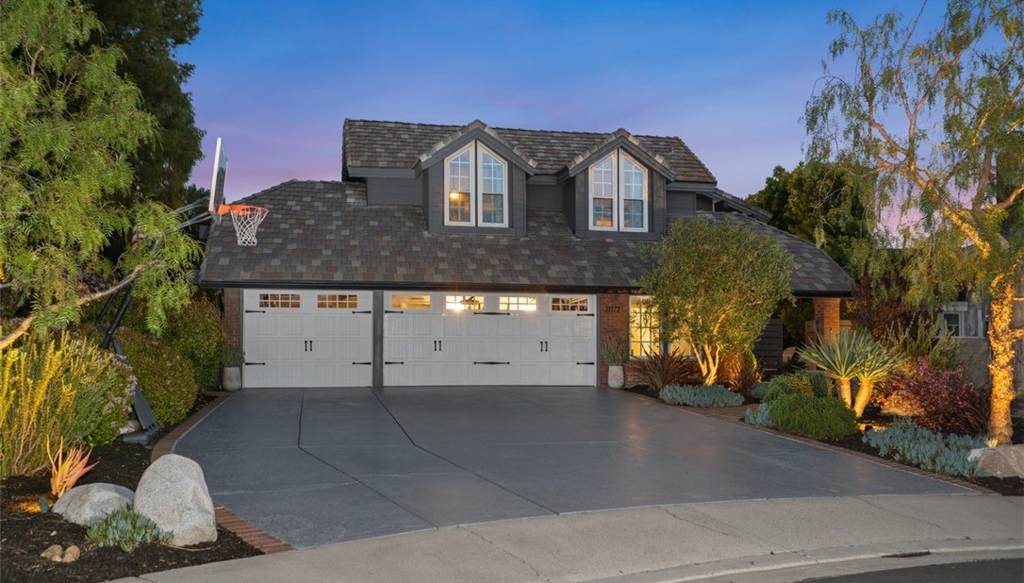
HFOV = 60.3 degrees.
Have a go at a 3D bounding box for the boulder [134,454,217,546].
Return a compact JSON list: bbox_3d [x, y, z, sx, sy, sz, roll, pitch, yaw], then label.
[{"bbox_3d":[-2.385,1.480,6.250,0.550,0.620,0.480,1,-3,-14],"label":"boulder"}]

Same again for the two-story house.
[{"bbox_3d":[-0.180,-1.050,25.100,15.000,7.100,11.000,1,-3,-10],"label":"two-story house"}]

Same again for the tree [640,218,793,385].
[{"bbox_3d":[4.110,0.200,17.700,3.050,3.350,2.900,0,-3,0],"label":"tree"}]

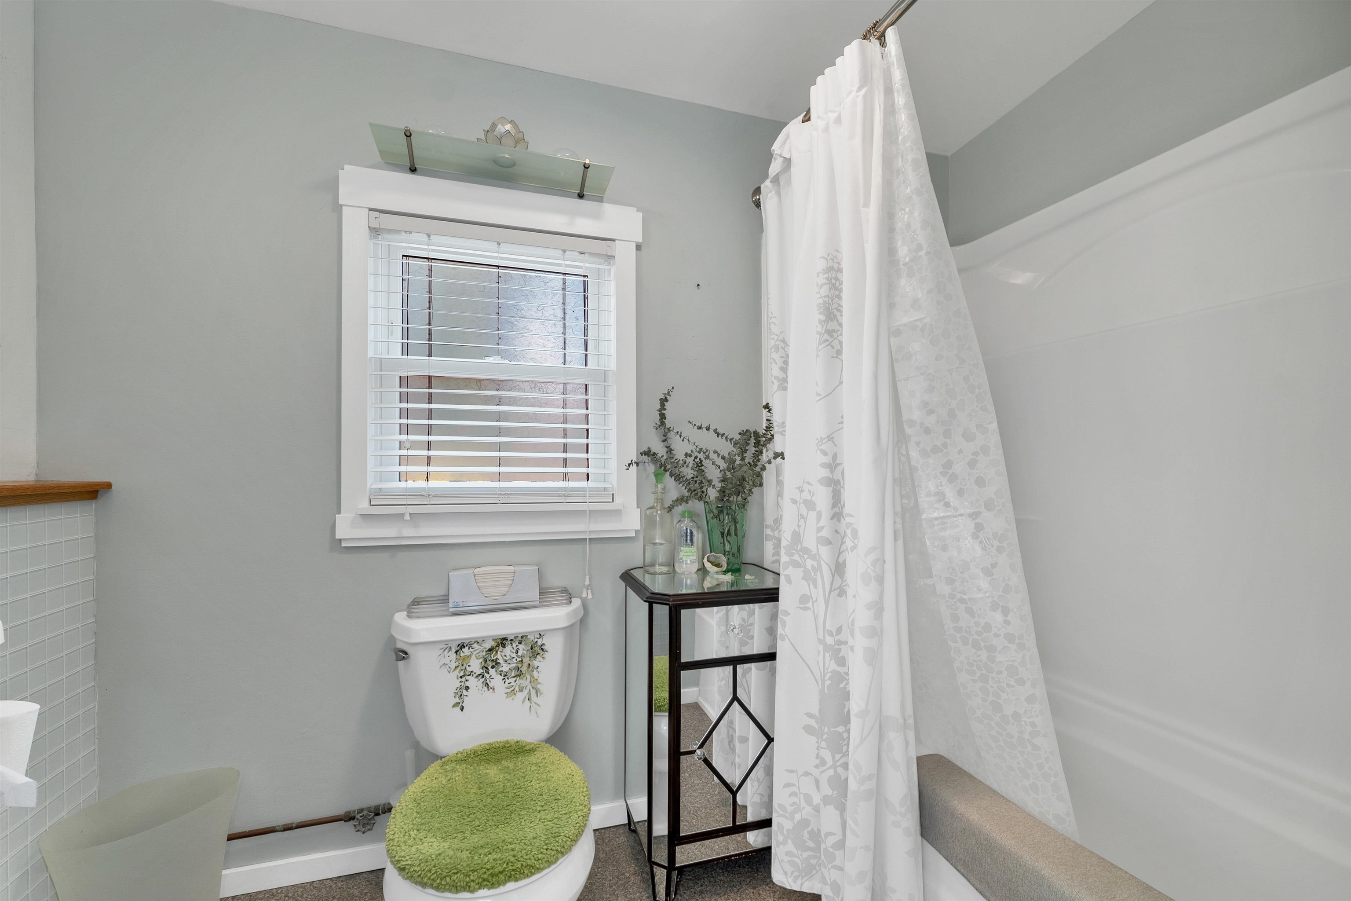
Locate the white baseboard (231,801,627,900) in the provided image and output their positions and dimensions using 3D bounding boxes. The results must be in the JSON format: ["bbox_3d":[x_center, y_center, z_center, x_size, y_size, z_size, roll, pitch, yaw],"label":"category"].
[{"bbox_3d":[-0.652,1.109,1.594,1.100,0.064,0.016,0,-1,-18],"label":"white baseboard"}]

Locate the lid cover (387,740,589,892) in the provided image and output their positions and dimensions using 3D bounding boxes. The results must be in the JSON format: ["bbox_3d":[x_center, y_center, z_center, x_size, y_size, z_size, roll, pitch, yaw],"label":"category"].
[{"bbox_3d":[-0.368,0.716,1.142,0.380,0.050,0.478,0,-1,-18],"label":"lid cover"}]

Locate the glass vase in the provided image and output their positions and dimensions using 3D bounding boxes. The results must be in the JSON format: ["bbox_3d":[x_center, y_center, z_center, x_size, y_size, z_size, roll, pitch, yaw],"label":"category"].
[{"bbox_3d":[0.157,0.260,1.721,0.132,0.210,0.132,0,-1,-18],"label":"glass vase"}]

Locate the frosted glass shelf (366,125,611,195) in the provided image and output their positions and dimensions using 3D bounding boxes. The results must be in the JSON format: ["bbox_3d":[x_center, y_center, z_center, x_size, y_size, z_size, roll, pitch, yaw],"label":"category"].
[{"bbox_3d":[-0.490,-0.795,1.569,0.620,0.030,0.170,0,-1,-18],"label":"frosted glass shelf"}]

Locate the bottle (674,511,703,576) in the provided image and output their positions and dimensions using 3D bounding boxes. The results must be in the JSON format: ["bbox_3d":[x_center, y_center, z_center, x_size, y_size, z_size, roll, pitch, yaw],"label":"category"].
[{"bbox_3d":[0.033,0.272,1.693,0.072,0.184,0.050,0,-1,-7],"label":"bottle"}]

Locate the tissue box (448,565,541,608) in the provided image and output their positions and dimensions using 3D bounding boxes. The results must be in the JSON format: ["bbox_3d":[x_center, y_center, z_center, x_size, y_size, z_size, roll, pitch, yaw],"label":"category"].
[{"bbox_3d":[-0.488,0.371,1.528,0.228,0.098,0.062,0,-1,-18],"label":"tissue box"}]

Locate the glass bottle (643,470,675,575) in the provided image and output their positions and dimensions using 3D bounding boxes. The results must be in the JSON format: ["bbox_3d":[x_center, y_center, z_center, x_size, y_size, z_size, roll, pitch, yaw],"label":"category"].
[{"bbox_3d":[-0.050,0.213,1.704,0.092,0.303,0.092,0,-1,0],"label":"glass bottle"}]

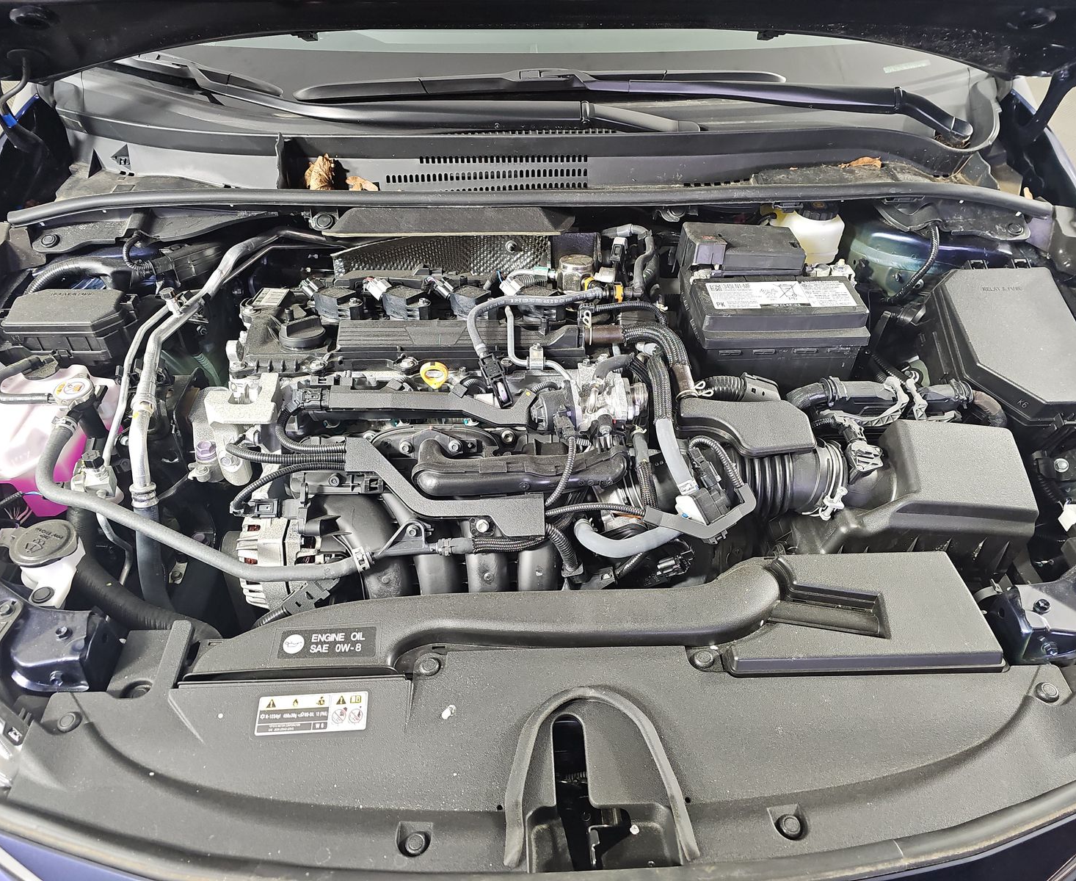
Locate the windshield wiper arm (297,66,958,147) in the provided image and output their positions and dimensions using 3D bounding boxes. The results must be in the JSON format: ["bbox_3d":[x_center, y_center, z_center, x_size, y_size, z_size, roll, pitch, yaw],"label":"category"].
[{"bbox_3d":[0.138,-0.490,1.140,1.006,0.085,0.111,-1,41,-2],"label":"windshield wiper arm"}]

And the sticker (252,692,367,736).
[{"bbox_3d":[-0.197,0.238,0.680,0.094,0.002,0.035,-1,49,-6],"label":"sticker"}]

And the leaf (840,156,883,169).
[{"bbox_3d":[0.481,-0.412,1.160,0.064,0.018,0.030,-1,41,-2],"label":"leaf"}]

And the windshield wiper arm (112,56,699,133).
[{"bbox_3d":[-0.220,-0.494,1.141,0.896,0.055,0.065,7,44,2],"label":"windshield wiper arm"}]

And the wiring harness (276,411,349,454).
[{"bbox_3d":[-0.266,-0.010,0.920,0.089,0.044,0.041,-1,41,-2],"label":"wiring harness"}]

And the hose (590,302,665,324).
[{"bbox_3d":[0.109,-0.159,0.951,0.091,0.019,0.024,5,41,5],"label":"hose"}]

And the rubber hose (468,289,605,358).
[{"bbox_3d":[0.001,-0.139,0.903,0.163,0.042,0.104,-1,41,-2],"label":"rubber hose"}]

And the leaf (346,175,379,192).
[{"bbox_3d":[-0.250,-0.362,1.104,0.050,0.022,0.035,-1,44,0],"label":"leaf"}]

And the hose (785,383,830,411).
[{"bbox_3d":[0.325,-0.050,0.935,0.056,0.042,0.045,-1,44,0],"label":"hose"}]

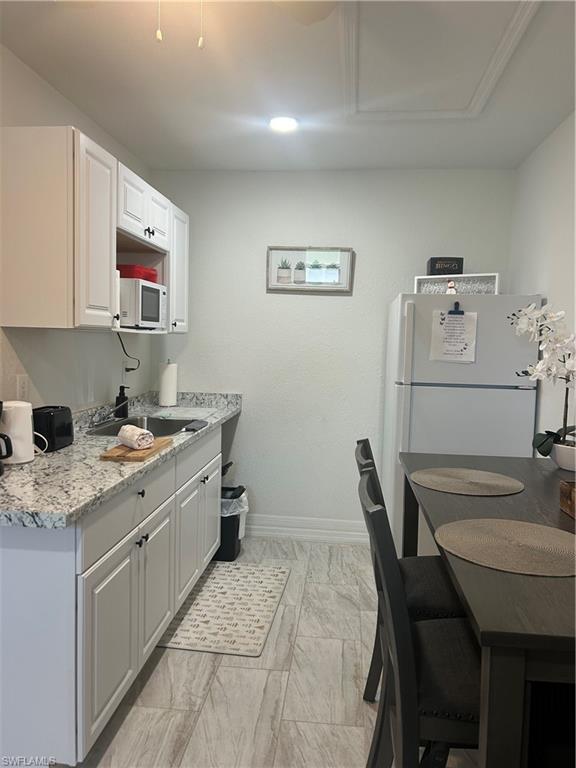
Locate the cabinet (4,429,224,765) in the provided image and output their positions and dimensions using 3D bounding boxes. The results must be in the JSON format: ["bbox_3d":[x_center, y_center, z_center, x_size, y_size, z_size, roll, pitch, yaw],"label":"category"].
[{"bbox_3d":[-0.829,0.739,2.694,0.625,0.874,1.930,2,4,6],"label":"cabinet"}]

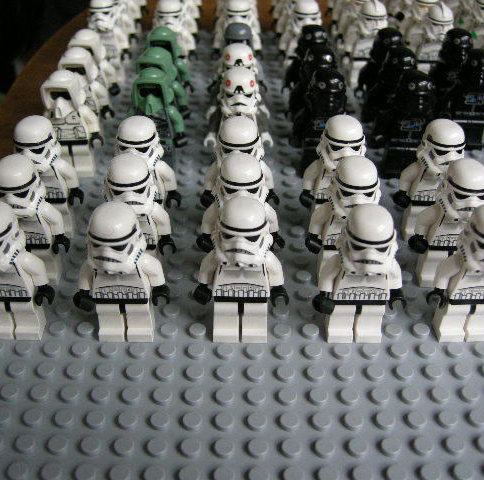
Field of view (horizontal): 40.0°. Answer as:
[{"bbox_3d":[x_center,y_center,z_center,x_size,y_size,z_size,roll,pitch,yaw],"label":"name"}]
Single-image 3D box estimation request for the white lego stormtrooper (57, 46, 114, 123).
[{"bbox_3d":[-0.065,-0.057,0.268,0.025,0.043,0.015,0,36,-1],"label":"white lego stormtrooper"}]

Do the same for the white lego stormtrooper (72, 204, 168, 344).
[{"bbox_3d":[-0.032,0.009,0.175,0.025,0.043,0.015,0,36,-1],"label":"white lego stormtrooper"}]

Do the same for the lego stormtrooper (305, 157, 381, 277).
[{"bbox_3d":[0.032,-0.004,0.195,0.025,0.043,0.015,0,36,-1],"label":"lego stormtrooper"}]

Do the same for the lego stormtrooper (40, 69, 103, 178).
[{"bbox_3d":[-0.065,-0.043,0.248,0.025,0.043,0.015,0,36,-1],"label":"lego stormtrooper"}]

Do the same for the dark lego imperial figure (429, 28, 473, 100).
[{"bbox_3d":[0.093,-0.070,0.291,0.025,0.043,0.015,0,36,-1],"label":"dark lego imperial figure"}]

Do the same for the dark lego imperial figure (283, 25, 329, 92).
[{"bbox_3d":[0.031,-0.071,0.289,0.025,0.043,0.015,0,36,-1],"label":"dark lego imperial figure"}]

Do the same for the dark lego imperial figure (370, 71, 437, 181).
[{"bbox_3d":[0.062,-0.042,0.247,0.025,0.043,0.015,0,36,-1],"label":"dark lego imperial figure"}]

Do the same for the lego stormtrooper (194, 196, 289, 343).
[{"bbox_3d":[0.000,0.010,0.175,0.025,0.043,0.015,0,36,-1],"label":"lego stormtrooper"}]

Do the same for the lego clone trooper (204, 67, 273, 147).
[{"bbox_3d":[-0.001,-0.042,0.246,0.025,0.043,0.015,0,36,-1],"label":"lego clone trooper"}]

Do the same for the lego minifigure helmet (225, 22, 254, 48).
[{"bbox_3d":[-0.001,-0.085,0.278,0.012,0.010,0.013,0,36,-1],"label":"lego minifigure helmet"}]

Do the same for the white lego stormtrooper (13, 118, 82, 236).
[{"bbox_3d":[-0.063,-0.019,0.213,0.025,0.043,0.015,0,36,-1],"label":"white lego stormtrooper"}]

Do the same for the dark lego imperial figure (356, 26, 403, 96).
[{"bbox_3d":[0.062,-0.071,0.289,0.025,0.043,0.014,0,36,-1],"label":"dark lego imperial figure"}]

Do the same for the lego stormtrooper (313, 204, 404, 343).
[{"bbox_3d":[0.032,0.009,0.179,0.025,0.043,0.014,0,36,-1],"label":"lego stormtrooper"}]

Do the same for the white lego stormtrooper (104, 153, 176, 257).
[{"bbox_3d":[-0.033,-0.005,0.198,0.025,0.043,0.014,0,36,-1],"label":"white lego stormtrooper"}]

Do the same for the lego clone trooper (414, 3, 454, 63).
[{"bbox_3d":[0.093,-0.093,0.323,0.025,0.043,0.015,0,36,-1],"label":"lego clone trooper"}]

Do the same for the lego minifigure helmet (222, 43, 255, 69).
[{"bbox_3d":[-0.001,-0.069,0.260,0.015,0.015,0.015,0,36,-1],"label":"lego minifigure helmet"}]

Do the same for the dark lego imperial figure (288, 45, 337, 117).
[{"bbox_3d":[0.031,-0.056,0.266,0.025,0.043,0.015,0,36,-1],"label":"dark lego imperial figure"}]

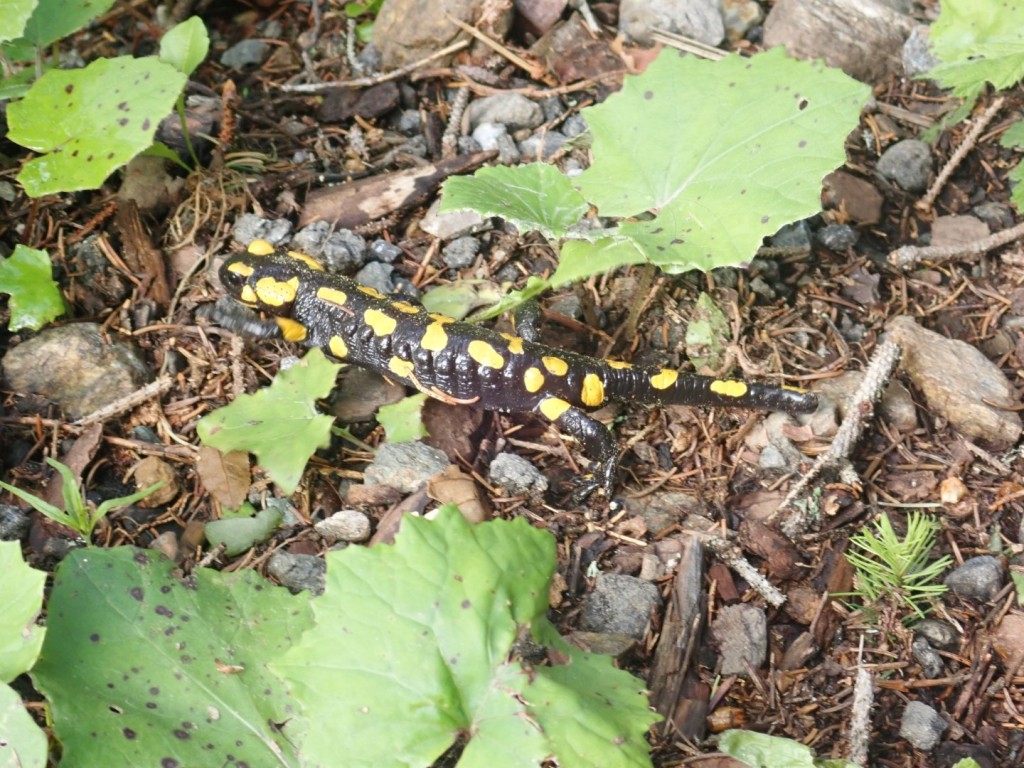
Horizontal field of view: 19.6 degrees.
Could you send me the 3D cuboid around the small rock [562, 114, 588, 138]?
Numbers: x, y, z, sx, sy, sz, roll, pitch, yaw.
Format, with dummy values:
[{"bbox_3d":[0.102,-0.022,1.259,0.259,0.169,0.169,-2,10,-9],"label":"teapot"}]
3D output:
[{"bbox_3d":[0.021,-0.085,0.980,0.009,0.006,0.009,0,48,0],"label":"small rock"}]

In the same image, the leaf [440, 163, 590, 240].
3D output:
[{"bbox_3d":[0.001,-0.055,0.886,0.046,0.013,0.027,0,47,0],"label":"leaf"}]

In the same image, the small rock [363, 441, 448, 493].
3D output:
[{"bbox_3d":[-0.030,0.023,0.832,0.024,0.010,0.016,0,47,0],"label":"small rock"}]

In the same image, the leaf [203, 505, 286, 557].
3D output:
[{"bbox_3d":[-0.077,0.043,0.859,0.022,0.007,0.014,-18,54,-14],"label":"leaf"}]

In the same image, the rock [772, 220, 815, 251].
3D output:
[{"bbox_3d":[0.085,-0.045,0.895,0.015,0.009,0.011,0,47,0],"label":"rock"}]

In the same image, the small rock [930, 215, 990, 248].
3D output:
[{"bbox_3d":[0.136,-0.046,0.897,0.018,0.008,0.013,0,47,0],"label":"small rock"}]

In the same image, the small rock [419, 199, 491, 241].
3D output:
[{"bbox_3d":[-0.017,-0.050,0.900,0.022,0.008,0.014,0,47,0],"label":"small rock"}]

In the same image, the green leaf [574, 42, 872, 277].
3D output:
[{"bbox_3d":[0.068,-0.074,0.920,0.101,0.020,0.091,-29,58,-21],"label":"green leaf"}]

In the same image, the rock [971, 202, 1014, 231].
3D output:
[{"bbox_3d":[0.155,-0.053,0.951,0.014,0.007,0.010,0,48,0],"label":"rock"}]

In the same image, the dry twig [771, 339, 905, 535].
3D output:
[{"bbox_3d":[0.101,0.016,0.878,0.016,0.014,0.080,22,55,17],"label":"dry twig"}]

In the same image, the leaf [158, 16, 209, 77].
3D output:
[{"bbox_3d":[-0.101,-0.104,0.909,0.016,0.014,0.012,0,47,0],"label":"leaf"}]

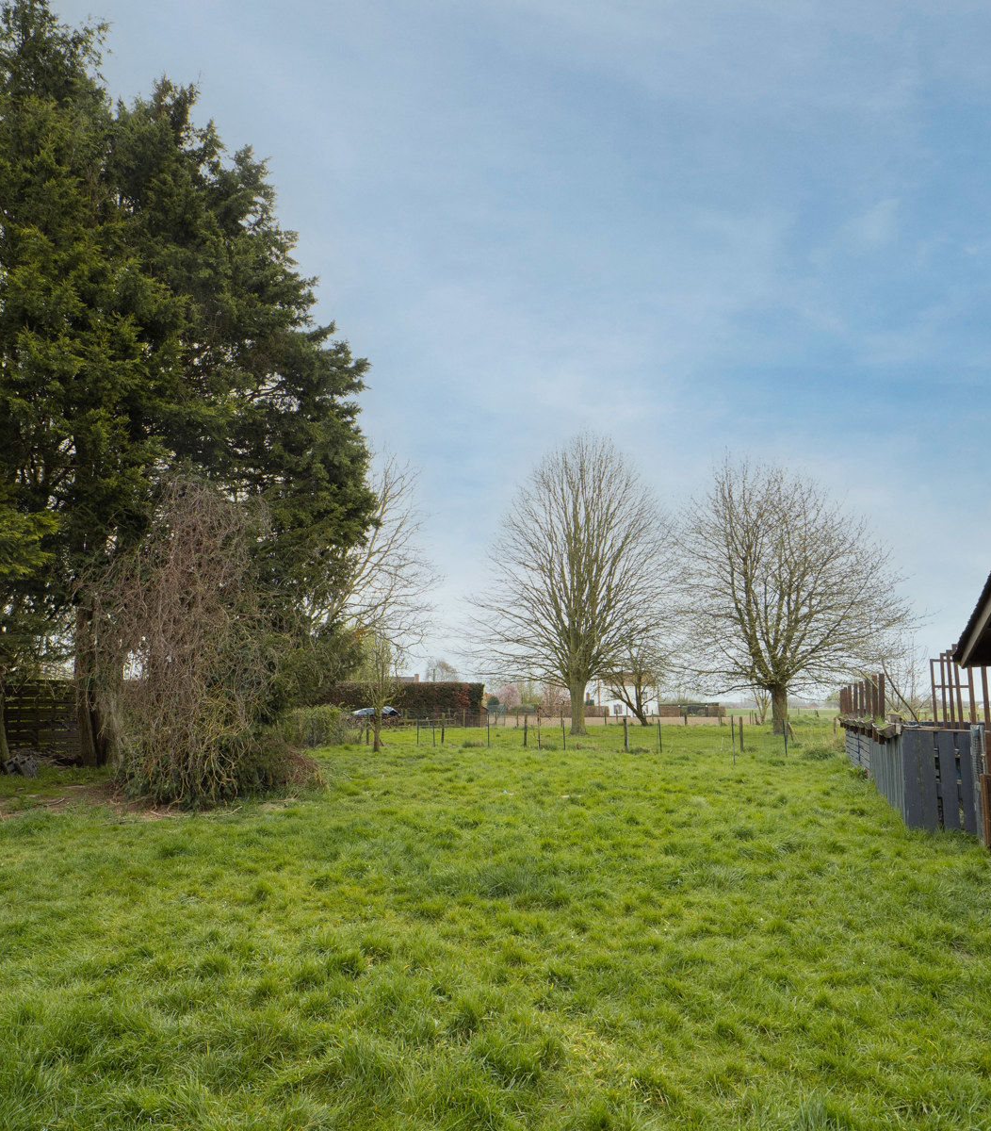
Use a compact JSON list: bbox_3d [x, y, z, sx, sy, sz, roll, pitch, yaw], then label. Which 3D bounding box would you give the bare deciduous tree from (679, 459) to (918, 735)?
[{"bbox_3d":[14.737,1.293,33.857,11.560,13.570,11.210,0,-11,0],"label":"bare deciduous tree"}]

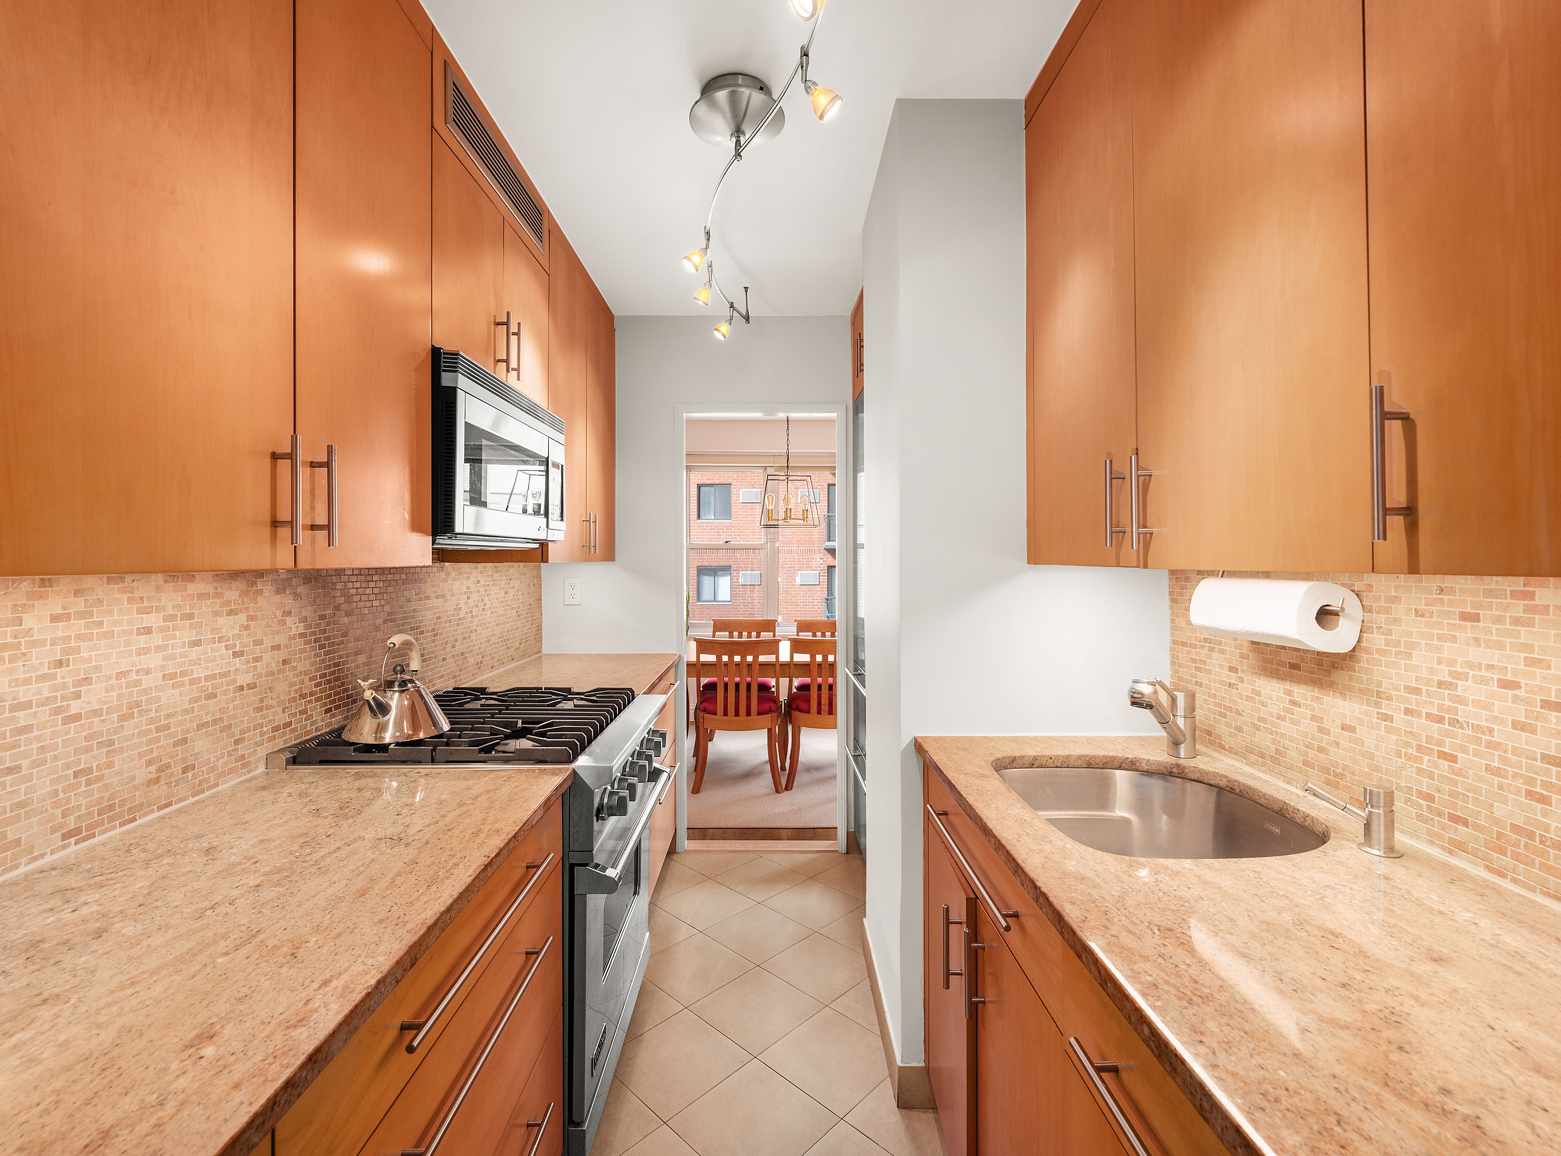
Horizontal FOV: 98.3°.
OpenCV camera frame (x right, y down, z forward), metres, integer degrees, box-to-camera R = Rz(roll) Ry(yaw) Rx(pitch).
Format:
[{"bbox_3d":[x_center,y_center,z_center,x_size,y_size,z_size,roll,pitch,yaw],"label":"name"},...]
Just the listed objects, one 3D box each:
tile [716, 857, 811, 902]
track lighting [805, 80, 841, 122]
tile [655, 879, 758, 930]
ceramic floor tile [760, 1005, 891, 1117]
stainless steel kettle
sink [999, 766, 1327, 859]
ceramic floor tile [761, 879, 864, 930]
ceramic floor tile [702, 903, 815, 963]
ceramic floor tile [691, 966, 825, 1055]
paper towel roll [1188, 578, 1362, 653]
[{"bbox_3d":[-0.089,1.293,2.901,0.298,0.010,0.298,1,1,44],"label":"tile"},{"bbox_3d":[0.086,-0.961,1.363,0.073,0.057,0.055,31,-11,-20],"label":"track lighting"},{"bbox_3d":[-0.297,1.297,2.685,0.298,0.010,0.298,1,1,44],"label":"tile"},{"bbox_3d":[0.144,1.312,1.845,0.298,0.010,0.298,1,1,44],"label":"ceramic floor tile"},{"bbox_3d":[-0.886,0.244,1.558,0.220,0.225,0.225,0,1,-3],"label":"stainless steel kettle"},{"bbox_3d":[0.658,0.524,1.226,0.465,0.200,0.540,0,1,-1],"label":"sink"},{"bbox_3d":[0.128,1.296,2.693,0.298,0.010,0.298,1,1,44],"label":"ceramic floor tile"},{"bbox_3d":[-0.080,1.301,2.477,0.298,0.010,0.298,1,1,44],"label":"ceramic floor tile"},{"bbox_3d":[-0.072,1.308,2.053,0.298,0.010,0.298,1,1,44],"label":"ceramic floor tile"},{"bbox_3d":[0.862,0.060,1.193,0.113,0.113,0.250,0,1,-1],"label":"paper towel roll"}]

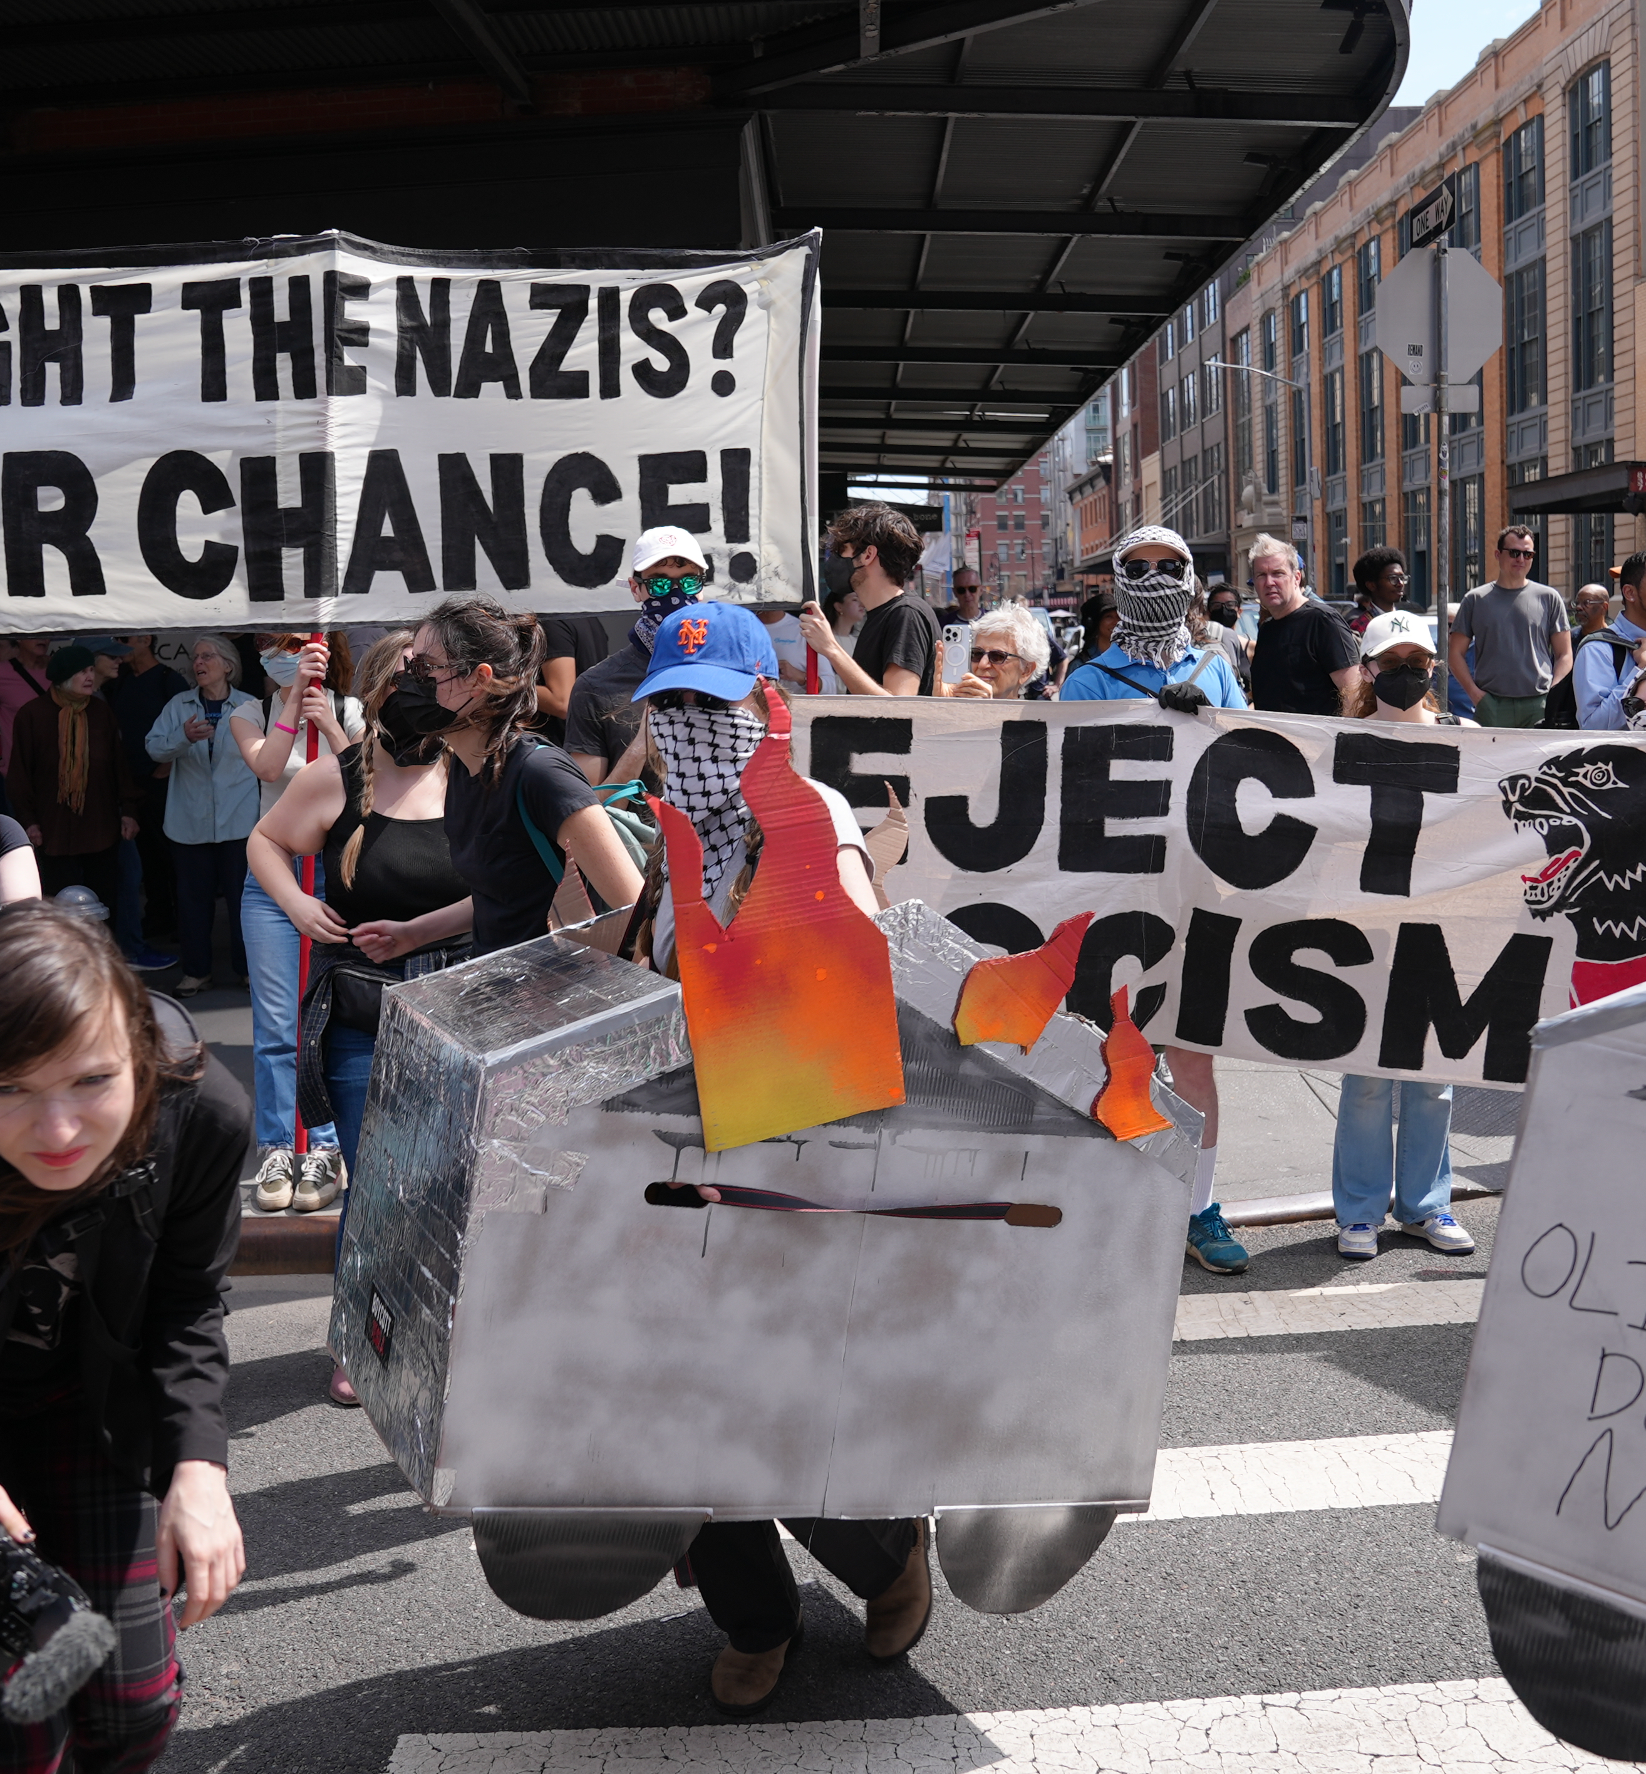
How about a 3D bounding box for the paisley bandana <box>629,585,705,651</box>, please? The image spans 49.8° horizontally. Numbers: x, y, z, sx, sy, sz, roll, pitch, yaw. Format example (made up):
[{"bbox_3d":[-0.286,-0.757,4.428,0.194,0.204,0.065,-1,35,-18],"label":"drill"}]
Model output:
[{"bbox_3d":[-0.391,-0.672,4.450,0.170,0.180,0.150,-6,9,-10],"label":"paisley bandana"}]

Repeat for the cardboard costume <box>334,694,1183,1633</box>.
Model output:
[{"bbox_3d":[-0.090,0.348,2.625,1.021,1.163,0.726,8,-1,-24],"label":"cardboard costume"}]

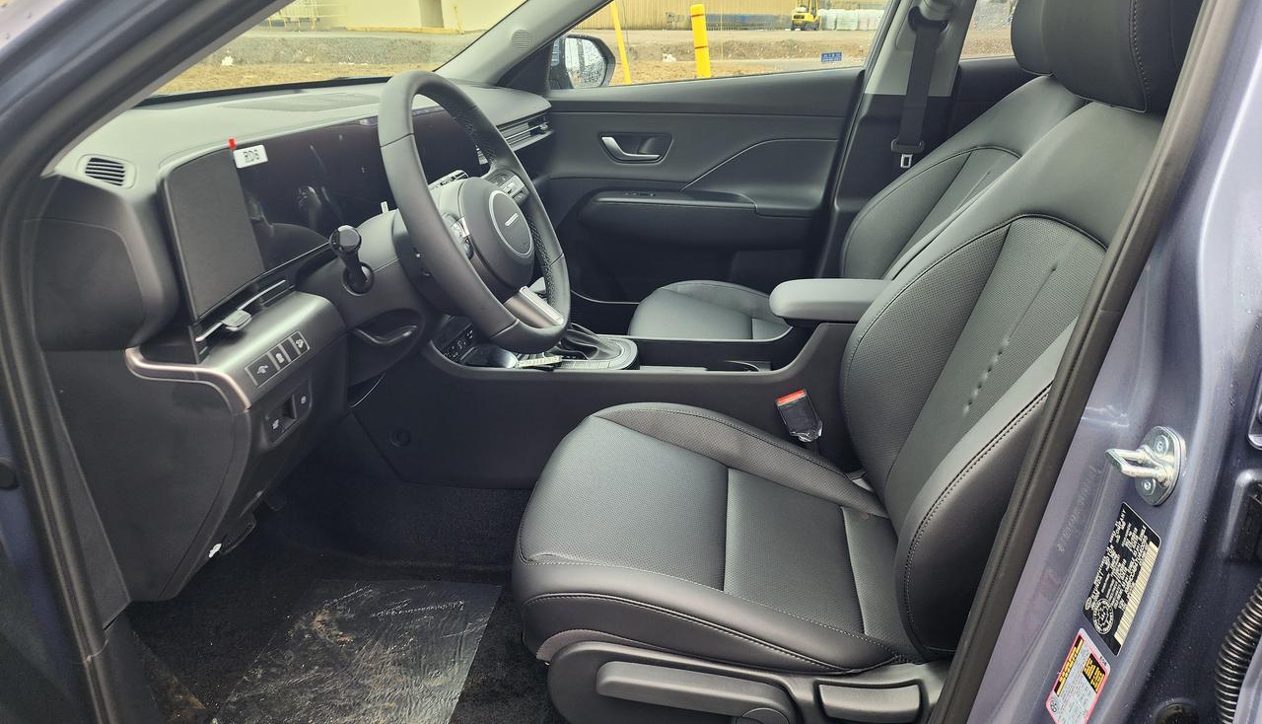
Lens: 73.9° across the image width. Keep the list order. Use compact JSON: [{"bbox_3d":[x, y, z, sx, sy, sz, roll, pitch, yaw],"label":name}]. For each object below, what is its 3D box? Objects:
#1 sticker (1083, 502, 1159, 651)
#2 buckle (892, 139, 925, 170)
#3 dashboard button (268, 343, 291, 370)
[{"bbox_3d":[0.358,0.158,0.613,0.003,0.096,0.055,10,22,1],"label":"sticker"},{"bbox_3d":[0.609,-0.466,1.859,0.070,0.064,0.020,4,21,13],"label":"buckle"},{"bbox_3d":[-0.373,-0.004,0.891,0.010,0.025,0.019,-23,16,16],"label":"dashboard button"}]

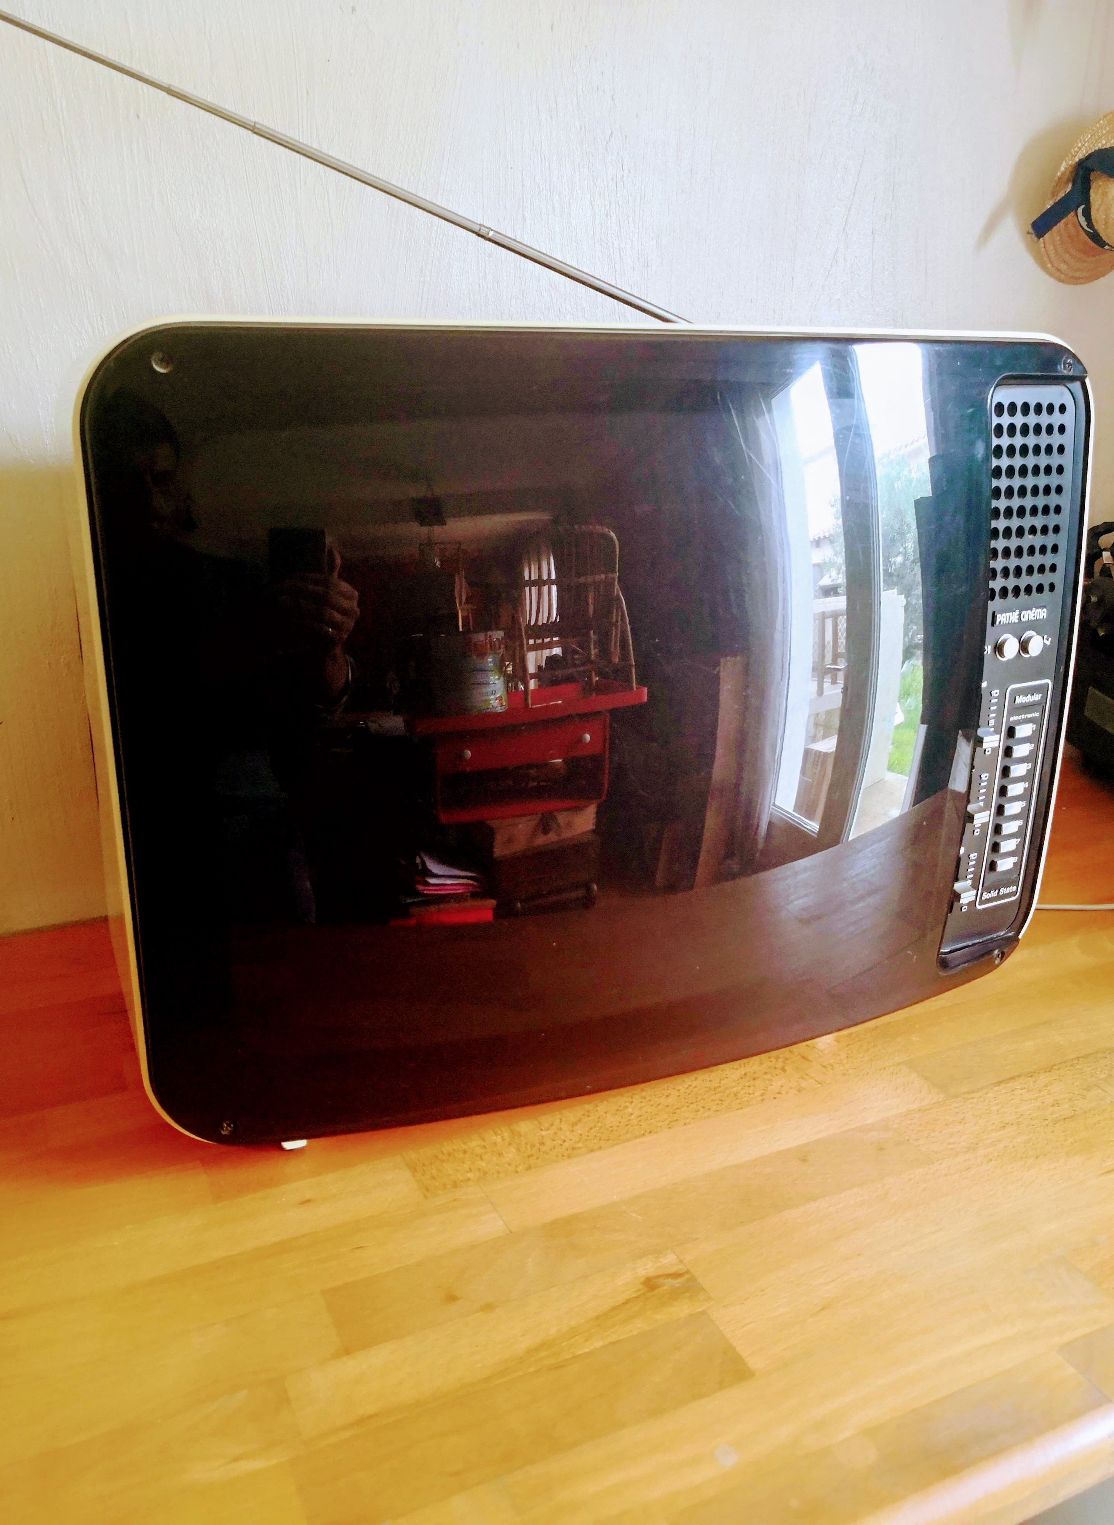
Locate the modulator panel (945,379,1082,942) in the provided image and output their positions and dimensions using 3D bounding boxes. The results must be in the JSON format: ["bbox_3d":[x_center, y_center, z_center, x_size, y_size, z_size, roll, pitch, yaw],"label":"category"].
[{"bbox_3d":[0.274,-0.048,0.719,0.074,0.350,0.030,-10,19,-28],"label":"modulator panel"}]

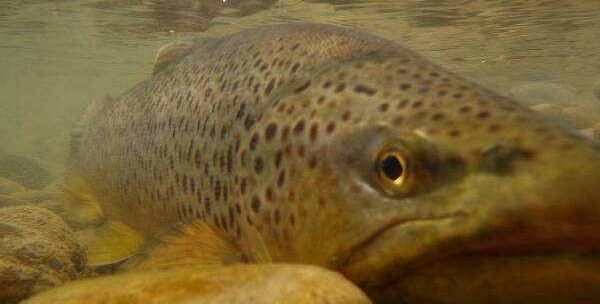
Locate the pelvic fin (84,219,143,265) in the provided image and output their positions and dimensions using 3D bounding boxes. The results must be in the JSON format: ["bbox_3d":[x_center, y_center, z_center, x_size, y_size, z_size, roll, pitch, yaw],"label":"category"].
[{"bbox_3d":[-0.140,0.068,0.365,0.044,0.034,0.016,2,5,32],"label":"pelvic fin"}]

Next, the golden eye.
[{"bbox_3d":[0.035,0.007,0.183,0.015,0.016,0.008,3,5,38],"label":"golden eye"}]

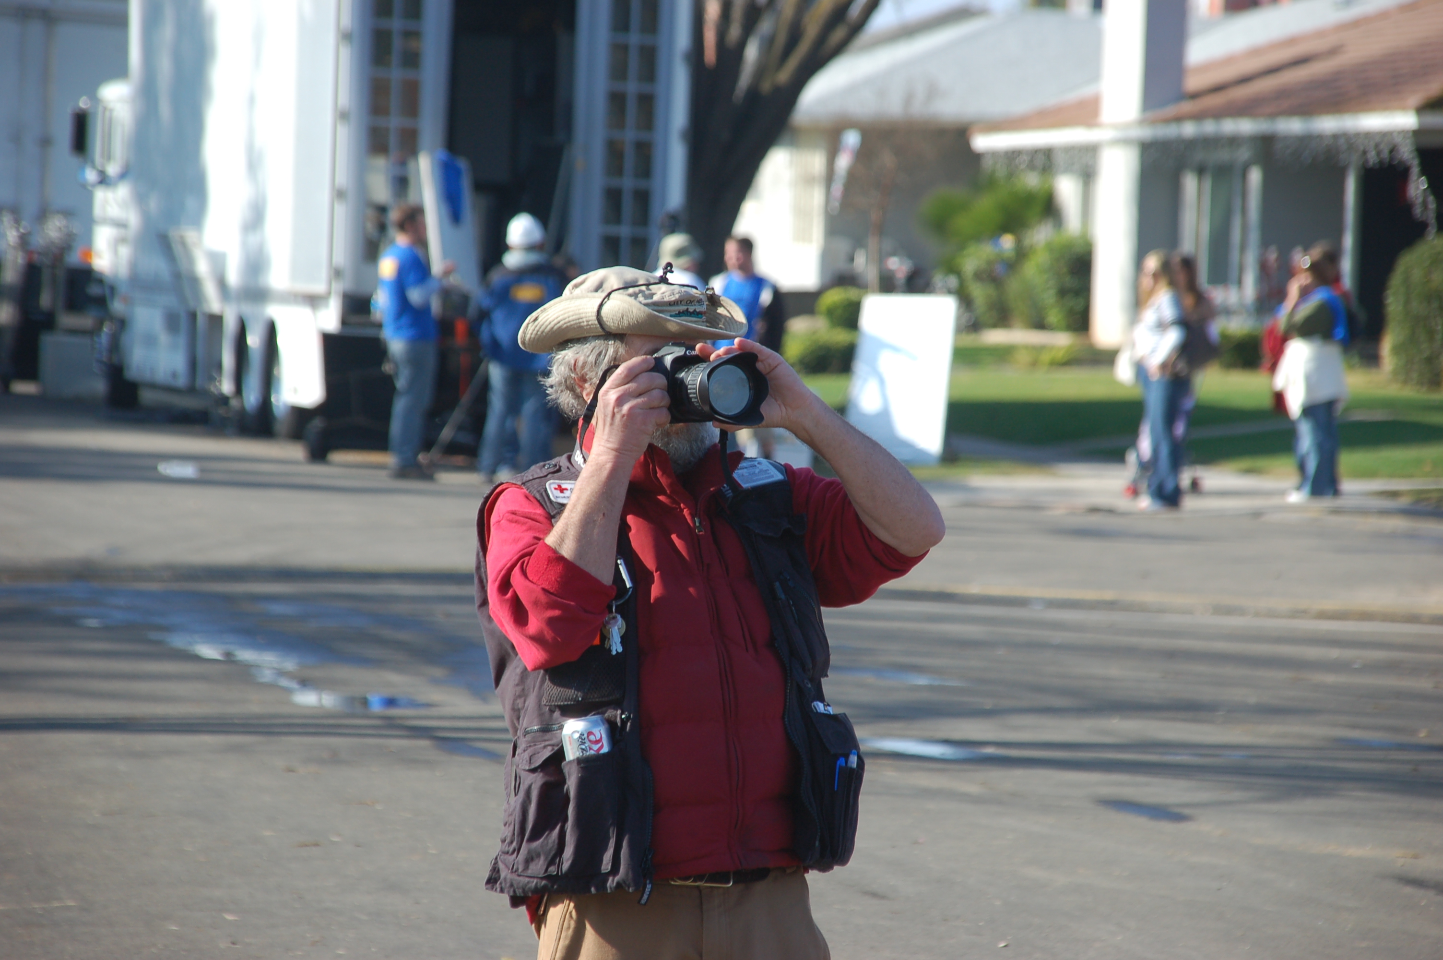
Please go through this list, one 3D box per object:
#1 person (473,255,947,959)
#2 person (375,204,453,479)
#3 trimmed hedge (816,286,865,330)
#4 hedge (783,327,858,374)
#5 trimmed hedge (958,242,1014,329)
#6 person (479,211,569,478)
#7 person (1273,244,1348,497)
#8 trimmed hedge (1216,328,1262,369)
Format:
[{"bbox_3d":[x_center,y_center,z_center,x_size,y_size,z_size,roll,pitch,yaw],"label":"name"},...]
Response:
[{"bbox_3d":[-0.035,0.601,11.320,0.660,1.800,0.520,1,2,-25],"label":"person"},{"bbox_3d":[-2.028,-0.904,53.200,0.480,1.790,0.500,2,2,-18],"label":"person"},{"bbox_3d":[1.223,-1.619,78.000,0.620,0.500,0.600,2,2,0],"label":"trimmed hedge"},{"bbox_3d":[0.982,-1.160,73.000,0.860,0.440,0.700,2,2,0],"label":"hedge"},{"bbox_3d":[2.701,-1.989,83.000,0.600,0.880,0.600,2,2,0],"label":"trimmed hedge"},{"bbox_3d":[-1.296,-0.864,53.000,0.620,1.780,0.420,2,2,3],"label":"person"},{"bbox_3d":[3.889,-0.691,53.300,0.500,1.670,0.500,2,2,-12],"label":"person"},{"bbox_3d":[4.793,-1.212,75.000,0.580,0.400,0.500,2,2,0],"label":"trimmed hedge"}]

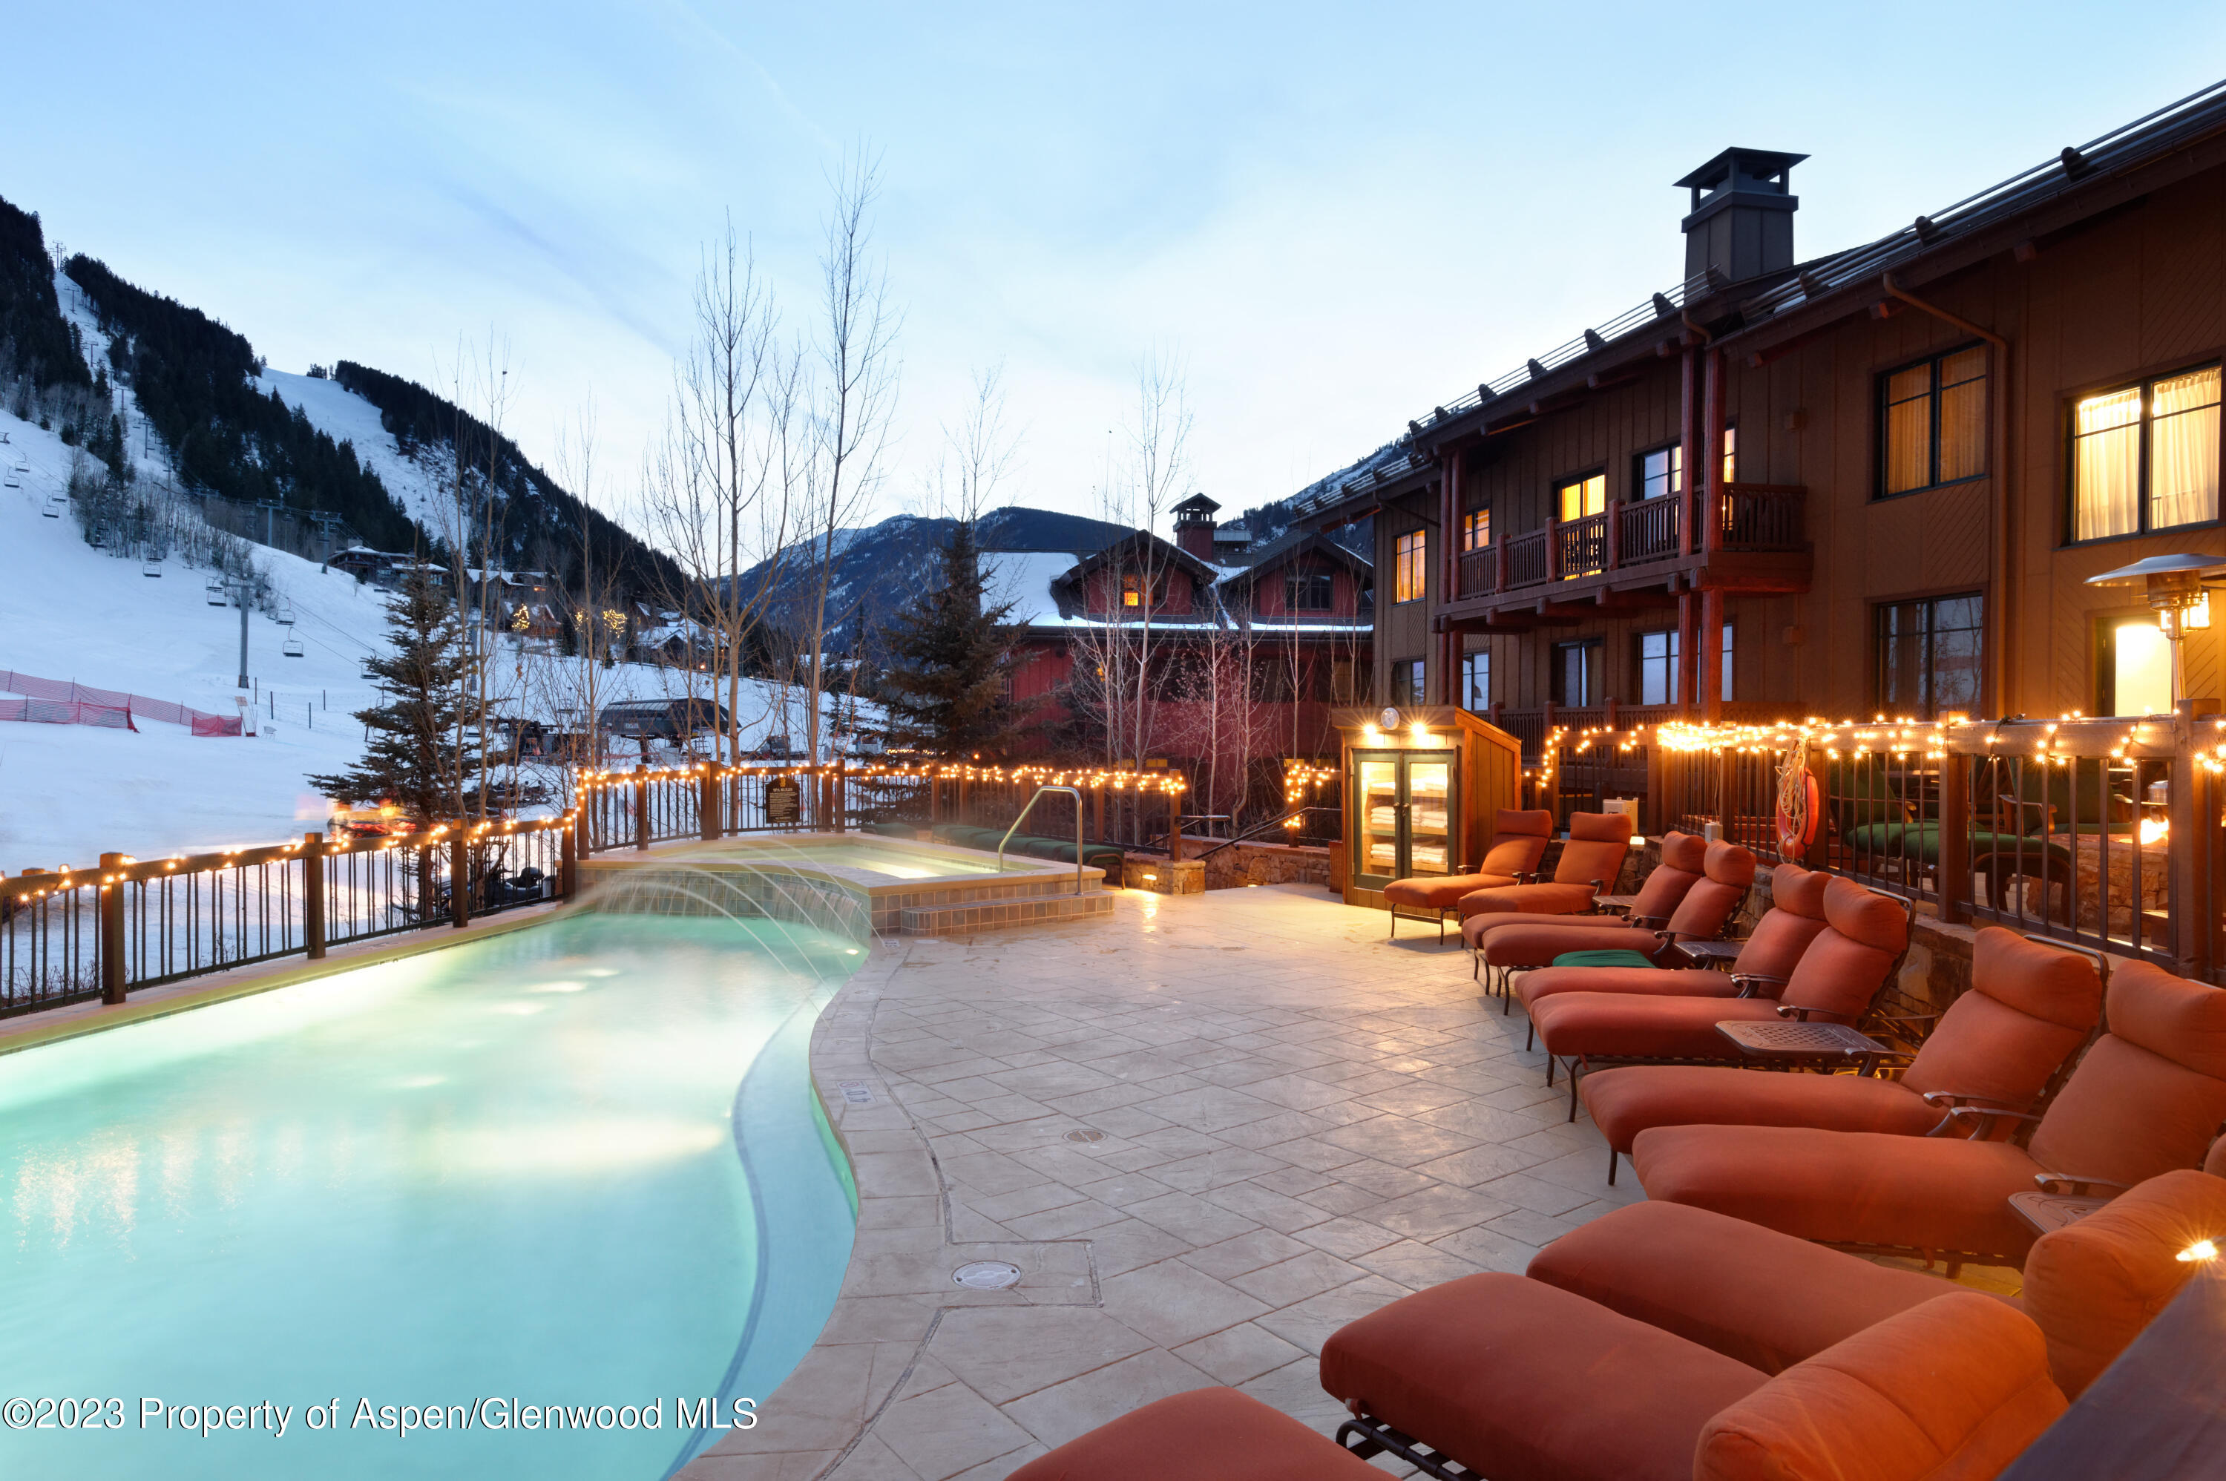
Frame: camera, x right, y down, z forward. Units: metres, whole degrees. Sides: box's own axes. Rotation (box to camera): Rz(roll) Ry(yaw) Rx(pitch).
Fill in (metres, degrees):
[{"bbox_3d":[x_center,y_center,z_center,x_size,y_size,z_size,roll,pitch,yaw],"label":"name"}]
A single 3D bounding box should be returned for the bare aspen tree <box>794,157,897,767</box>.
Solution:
[{"bbox_3d":[-4.550,-3.990,21.200,1.850,12.180,1.850,0,0,0],"label":"bare aspen tree"}]

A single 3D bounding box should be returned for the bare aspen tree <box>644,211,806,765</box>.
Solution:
[{"bbox_3d":[-6.413,-3.219,20.300,2.600,10.638,2.600,0,0,0],"label":"bare aspen tree"}]

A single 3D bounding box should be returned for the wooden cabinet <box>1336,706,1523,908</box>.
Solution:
[{"bbox_3d":[3.410,0.765,13.500,1.150,2.170,1.620,0,0,-37],"label":"wooden cabinet"}]

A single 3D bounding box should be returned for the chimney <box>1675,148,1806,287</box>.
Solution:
[{"bbox_3d":[11.640,-9.200,22.900,1.600,2.600,1.500,0,0,-14],"label":"chimney"}]

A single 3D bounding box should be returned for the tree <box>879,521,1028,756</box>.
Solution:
[{"bbox_3d":[-2.649,-0.843,20.800,2.800,5.687,2.800,0,0,0],"label":"tree"}]

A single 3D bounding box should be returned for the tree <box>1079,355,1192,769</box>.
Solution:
[{"bbox_3d":[0.343,-1.931,19.500,1.850,8.262,1.850,0,0,0],"label":"tree"}]

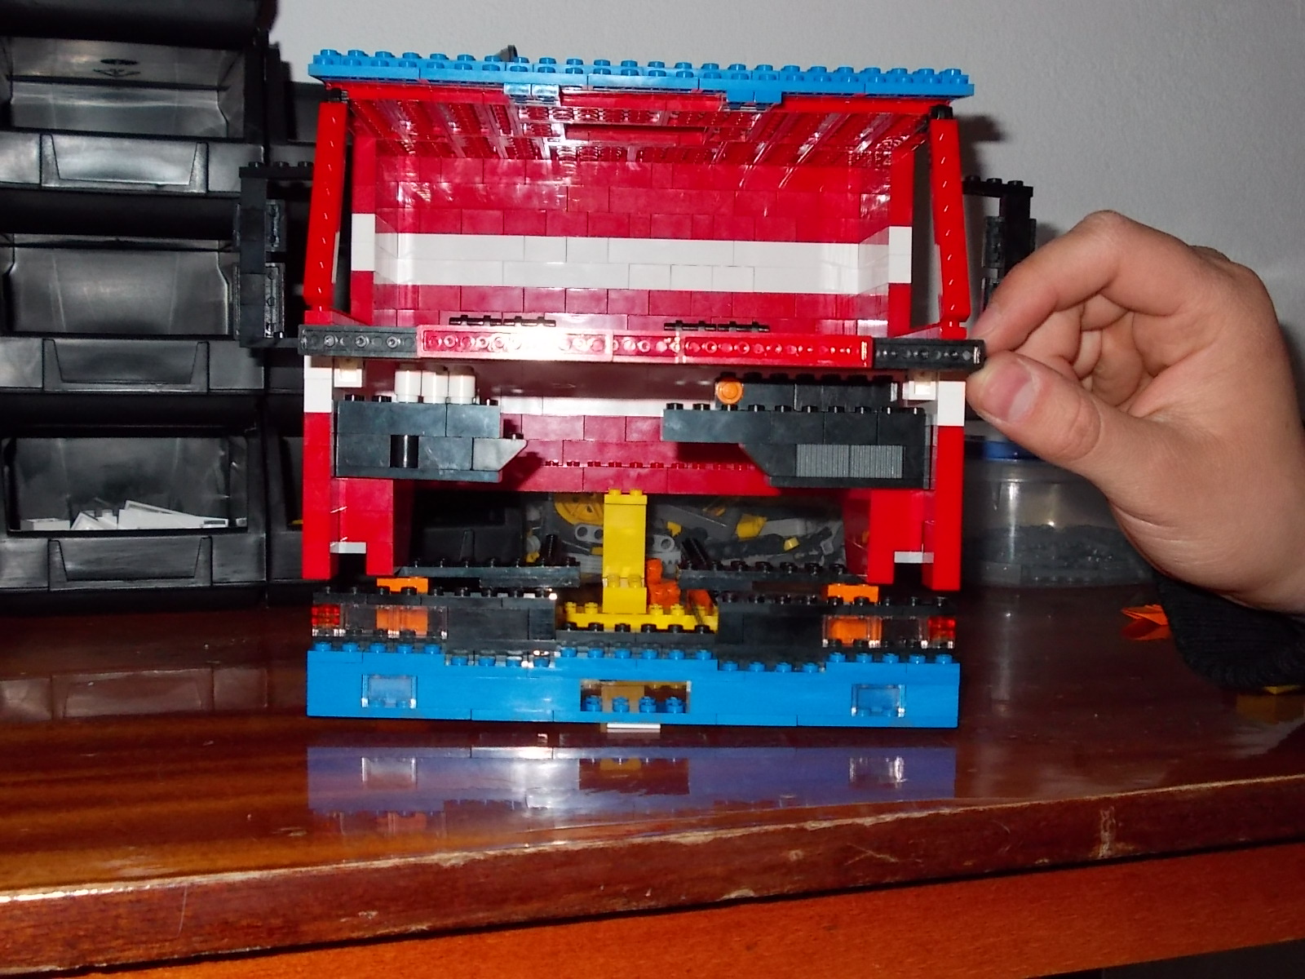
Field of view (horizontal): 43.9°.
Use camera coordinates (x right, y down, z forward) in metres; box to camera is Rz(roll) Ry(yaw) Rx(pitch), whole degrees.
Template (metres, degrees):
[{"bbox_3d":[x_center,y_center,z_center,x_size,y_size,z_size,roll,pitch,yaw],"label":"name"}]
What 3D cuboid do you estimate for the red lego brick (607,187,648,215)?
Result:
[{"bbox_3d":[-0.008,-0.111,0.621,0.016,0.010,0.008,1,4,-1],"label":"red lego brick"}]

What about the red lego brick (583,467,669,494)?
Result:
[{"bbox_3d":[-0.011,-0.004,0.624,0.032,0.010,0.016,1,4,-1],"label":"red lego brick"}]

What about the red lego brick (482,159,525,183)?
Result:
[{"bbox_3d":[-0.056,-0.121,0.619,0.016,0.010,0.008,1,4,-1],"label":"red lego brick"}]

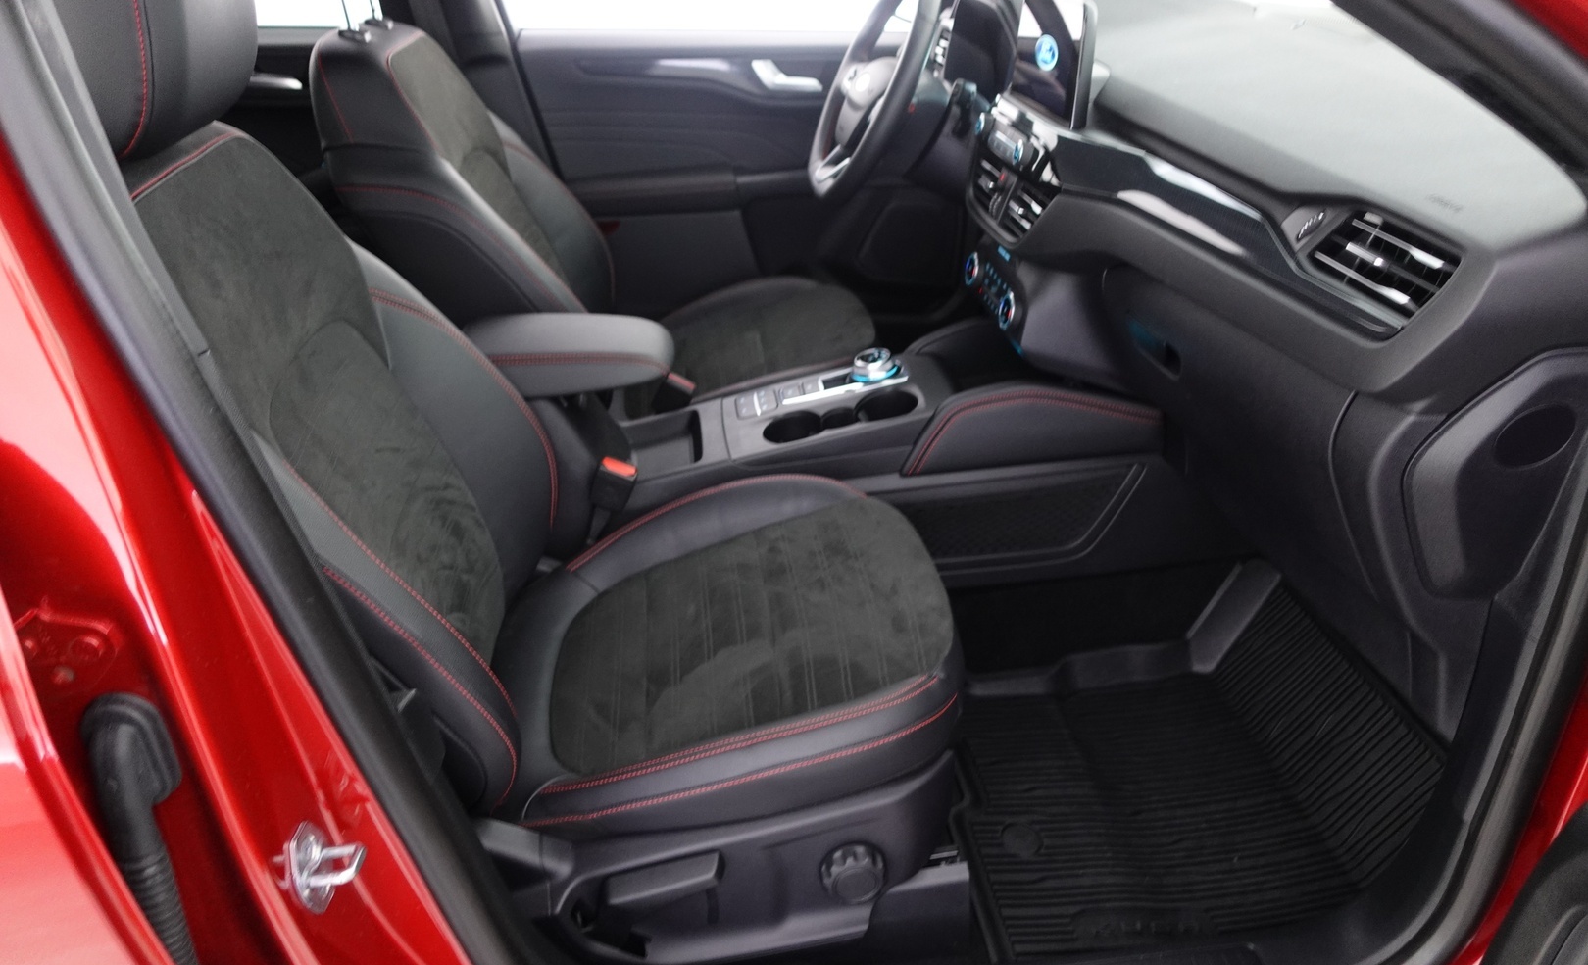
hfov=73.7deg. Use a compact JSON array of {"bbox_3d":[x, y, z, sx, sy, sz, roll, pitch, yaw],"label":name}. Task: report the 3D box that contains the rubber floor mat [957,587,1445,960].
[{"bbox_3d":[0.419,0.286,1.194,0.460,0.170,0.420,-3,29,-6],"label":"rubber floor mat"}]

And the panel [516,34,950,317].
[{"bbox_3d":[-0.050,-0.530,1.964,0.870,0.570,0.140,-3,29,-6],"label":"panel"}]

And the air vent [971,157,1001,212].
[{"bbox_3d":[0.247,-0.377,1.342,0.030,0.063,0.080,-3,29,-6],"label":"air vent"}]

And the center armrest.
[{"bbox_3d":[-0.308,-0.168,1.320,0.320,0.072,0.175,-3,29,-6],"label":"center armrest"}]

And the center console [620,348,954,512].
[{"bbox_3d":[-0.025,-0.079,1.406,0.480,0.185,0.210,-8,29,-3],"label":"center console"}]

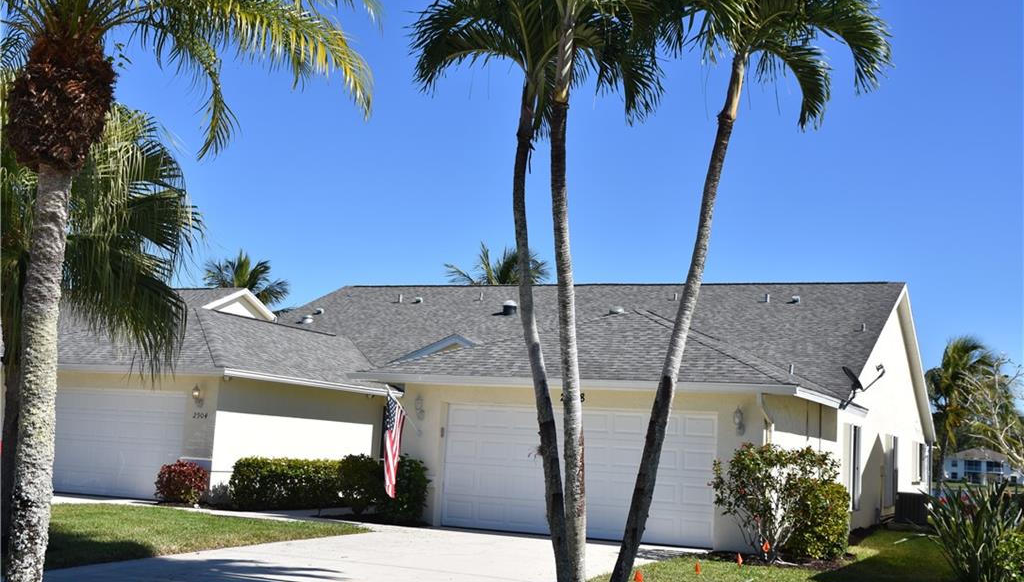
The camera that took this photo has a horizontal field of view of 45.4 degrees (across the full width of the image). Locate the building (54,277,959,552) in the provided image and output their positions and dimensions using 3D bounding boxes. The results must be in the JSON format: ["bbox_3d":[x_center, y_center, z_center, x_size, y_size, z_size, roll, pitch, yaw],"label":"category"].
[{"bbox_3d":[1.017,2.570,33.600,18.250,6.550,24.350,0,-8,24],"label":"building"}]

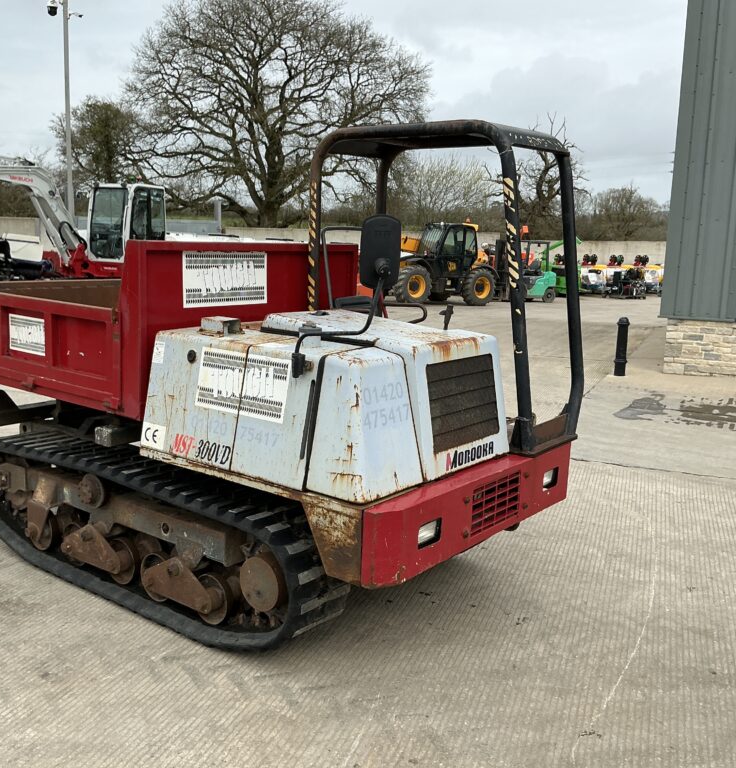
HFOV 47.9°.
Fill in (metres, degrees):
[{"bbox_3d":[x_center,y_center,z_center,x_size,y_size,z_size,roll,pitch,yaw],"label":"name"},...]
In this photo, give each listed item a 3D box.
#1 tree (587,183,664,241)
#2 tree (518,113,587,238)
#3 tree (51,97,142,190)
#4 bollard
[{"bbox_3d":[17.165,-10.392,55.000,5.600,5.980,5.600,2,10,0],"label":"tree"},{"bbox_3d":[10.576,-11.097,48.000,4.700,9.270,4.700,2,10,0],"label":"tree"},{"bbox_3d":[-14.043,-10.616,43.000,5.100,8.620,5.100,2,10,0],"label":"tree"},{"bbox_3d":[2.996,-0.440,9.738,0.150,0.700,0.150,2,10,0],"label":"bollard"}]

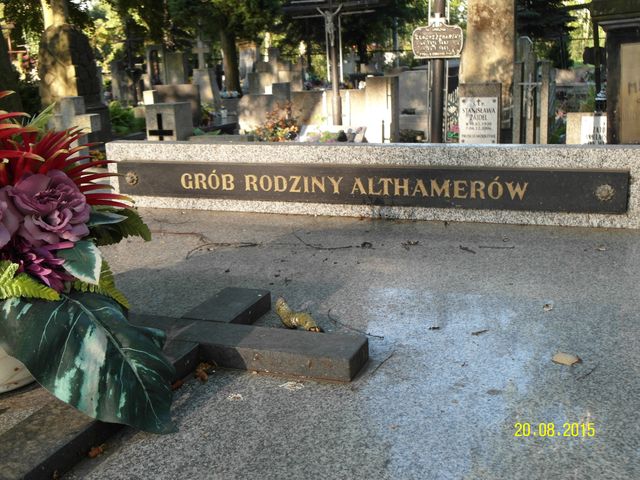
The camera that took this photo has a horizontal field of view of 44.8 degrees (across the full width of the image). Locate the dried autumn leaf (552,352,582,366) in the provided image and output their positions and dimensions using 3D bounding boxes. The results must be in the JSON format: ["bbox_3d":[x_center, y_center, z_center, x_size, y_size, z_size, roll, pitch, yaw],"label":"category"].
[{"bbox_3d":[0.372,0.180,1.168,0.035,0.009,0.026,10,19,40],"label":"dried autumn leaf"}]

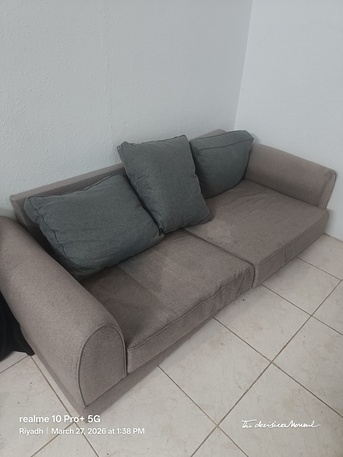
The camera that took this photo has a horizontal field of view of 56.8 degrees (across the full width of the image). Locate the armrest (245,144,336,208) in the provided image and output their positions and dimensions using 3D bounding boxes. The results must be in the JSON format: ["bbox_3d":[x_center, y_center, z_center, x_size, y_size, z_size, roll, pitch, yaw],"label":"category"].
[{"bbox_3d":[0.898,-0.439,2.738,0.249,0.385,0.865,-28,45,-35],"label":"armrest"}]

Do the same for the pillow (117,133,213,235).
[{"bbox_3d":[-0.024,-0.284,2.122,0.456,0.618,0.158,-18,-6,-35],"label":"pillow"}]

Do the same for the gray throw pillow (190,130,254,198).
[{"bbox_3d":[0.405,-0.550,2.663,0.583,0.411,0.170,-21,37,-29],"label":"gray throw pillow"}]

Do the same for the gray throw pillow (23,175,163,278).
[{"bbox_3d":[-0.417,-0.021,1.795,0.601,0.158,0.463,-25,80,-41],"label":"gray throw pillow"}]

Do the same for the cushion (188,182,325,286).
[{"bbox_3d":[0.553,-0.056,2.419,0.935,0.216,0.855,-28,45,-35],"label":"cushion"}]

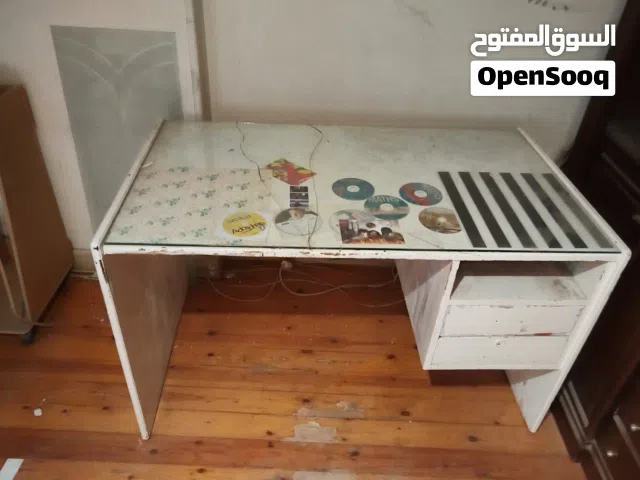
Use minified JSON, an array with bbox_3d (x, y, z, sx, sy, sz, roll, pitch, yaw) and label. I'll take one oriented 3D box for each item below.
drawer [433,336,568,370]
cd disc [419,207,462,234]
[{"bbox_3d":[0.503,0.200,1.540,0.378,0.134,0.420,1,36,-4],"label":"drawer"},{"bbox_3d":[0.316,-0.051,1.237,0.120,0.002,0.120,1,36,-4],"label":"cd disc"}]

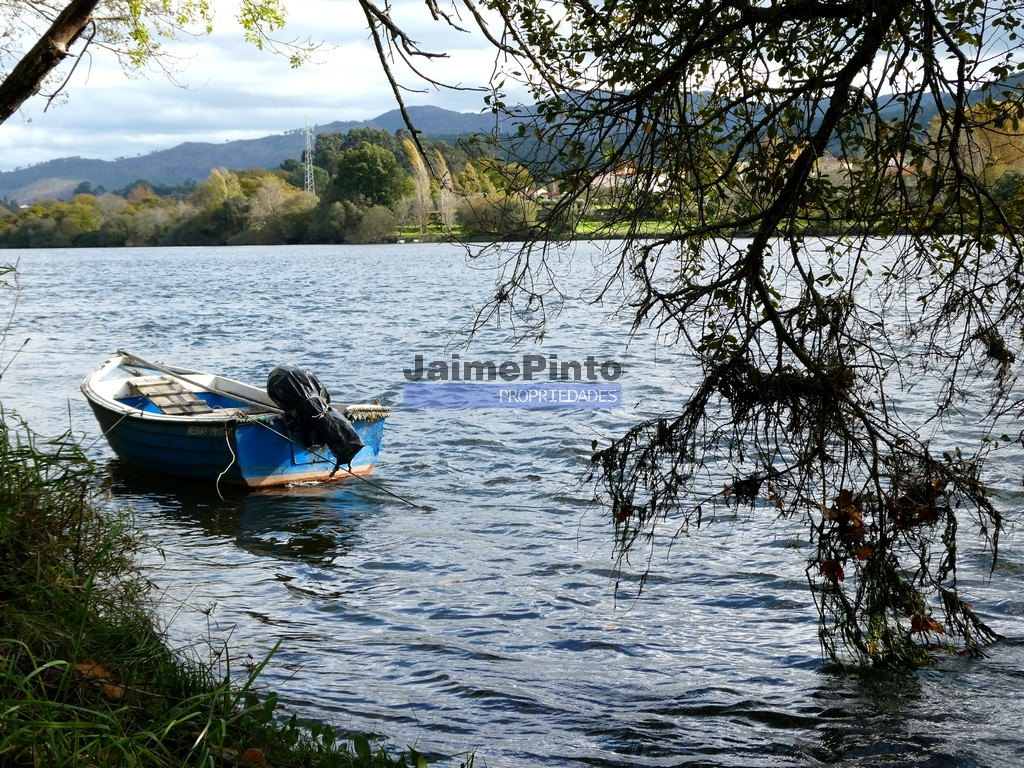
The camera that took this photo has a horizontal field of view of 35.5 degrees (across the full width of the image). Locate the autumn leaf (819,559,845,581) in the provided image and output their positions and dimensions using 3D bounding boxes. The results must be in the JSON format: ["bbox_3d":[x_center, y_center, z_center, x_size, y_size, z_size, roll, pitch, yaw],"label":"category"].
[{"bbox_3d":[1.380,0.801,6.900,0.110,0.095,0.060,-1,6,0],"label":"autumn leaf"}]

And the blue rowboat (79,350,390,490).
[{"bbox_3d":[-2.539,0.271,13.634,1.600,0.950,3.721,-5,7,-37],"label":"blue rowboat"}]

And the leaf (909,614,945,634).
[{"bbox_3d":[1.790,1.039,6.900,0.150,0.085,0.080,-1,6,0],"label":"leaf"}]

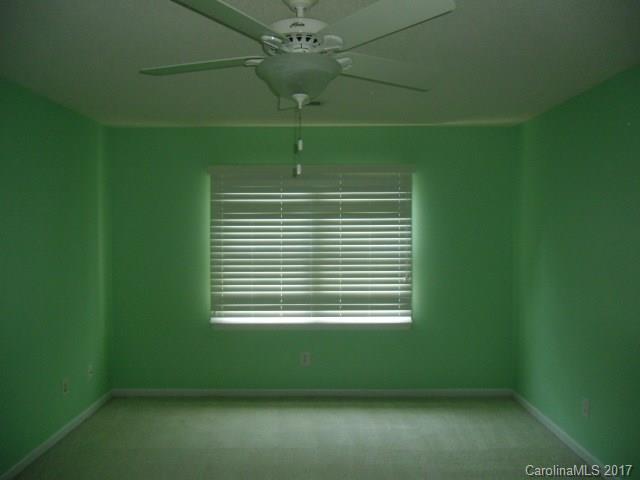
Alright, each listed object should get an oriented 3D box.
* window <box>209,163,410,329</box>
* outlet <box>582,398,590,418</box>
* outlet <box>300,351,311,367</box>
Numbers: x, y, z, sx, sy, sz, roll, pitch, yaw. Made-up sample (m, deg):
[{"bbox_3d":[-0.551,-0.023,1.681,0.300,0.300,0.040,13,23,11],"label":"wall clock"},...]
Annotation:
[{"bbox_3d":[-0.072,0.046,4.375,1.781,1.405,0.070,0,2,0],"label":"window"},{"bbox_3d":[1.738,1.097,3.255,0.010,0.118,0.073,0,2,0],"label":"outlet"},{"bbox_3d":[-0.129,1.054,4.441,0.073,0.118,0.010,0,2,0],"label":"outlet"}]

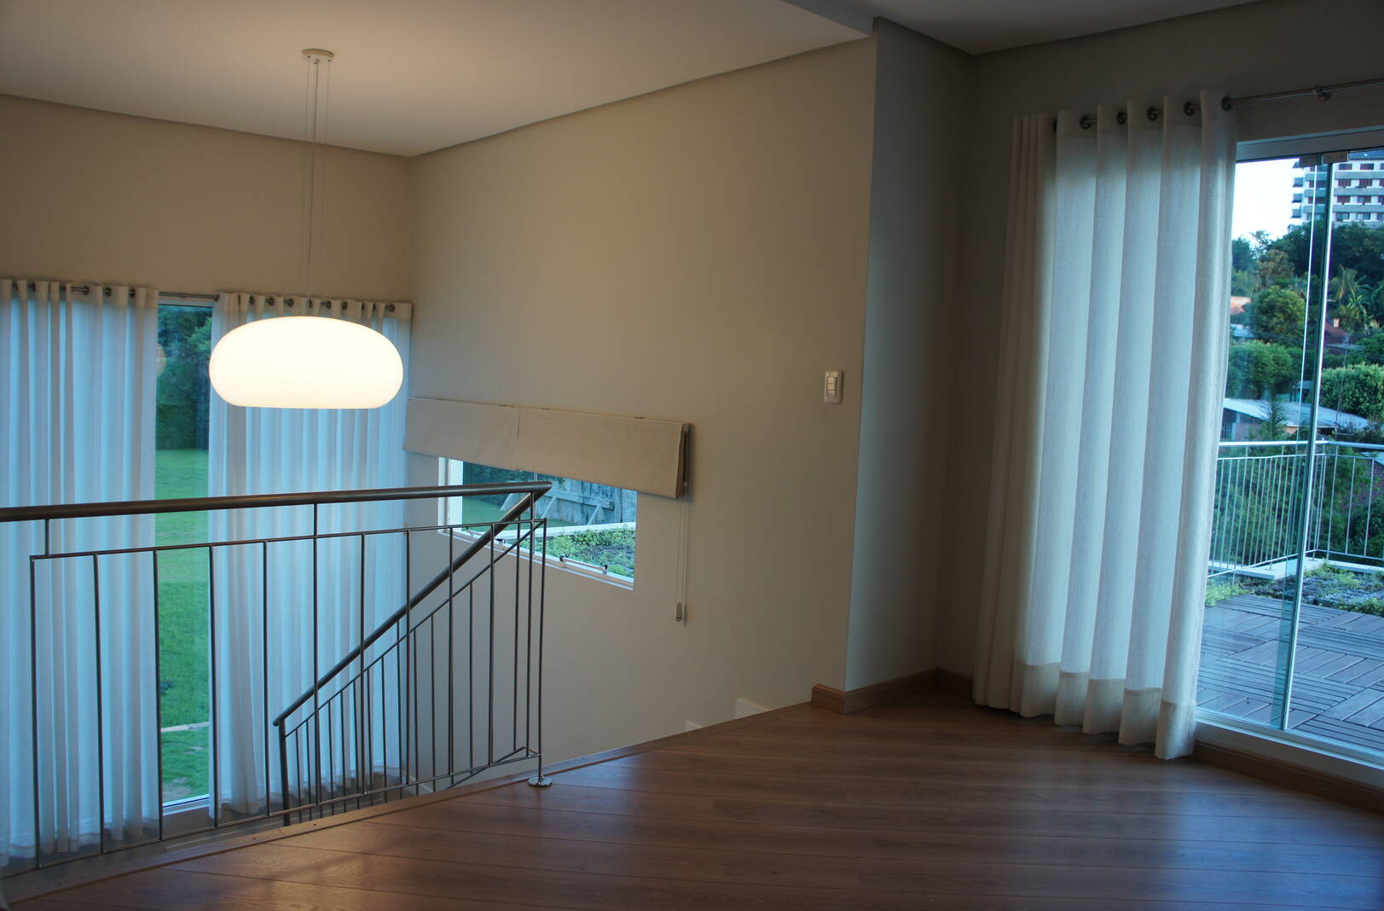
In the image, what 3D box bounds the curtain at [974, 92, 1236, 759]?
[{"bbox_3d":[1.511,-0.113,3.894,0.116,2.373,0.853,-2,7,-42],"label":"curtain"}]

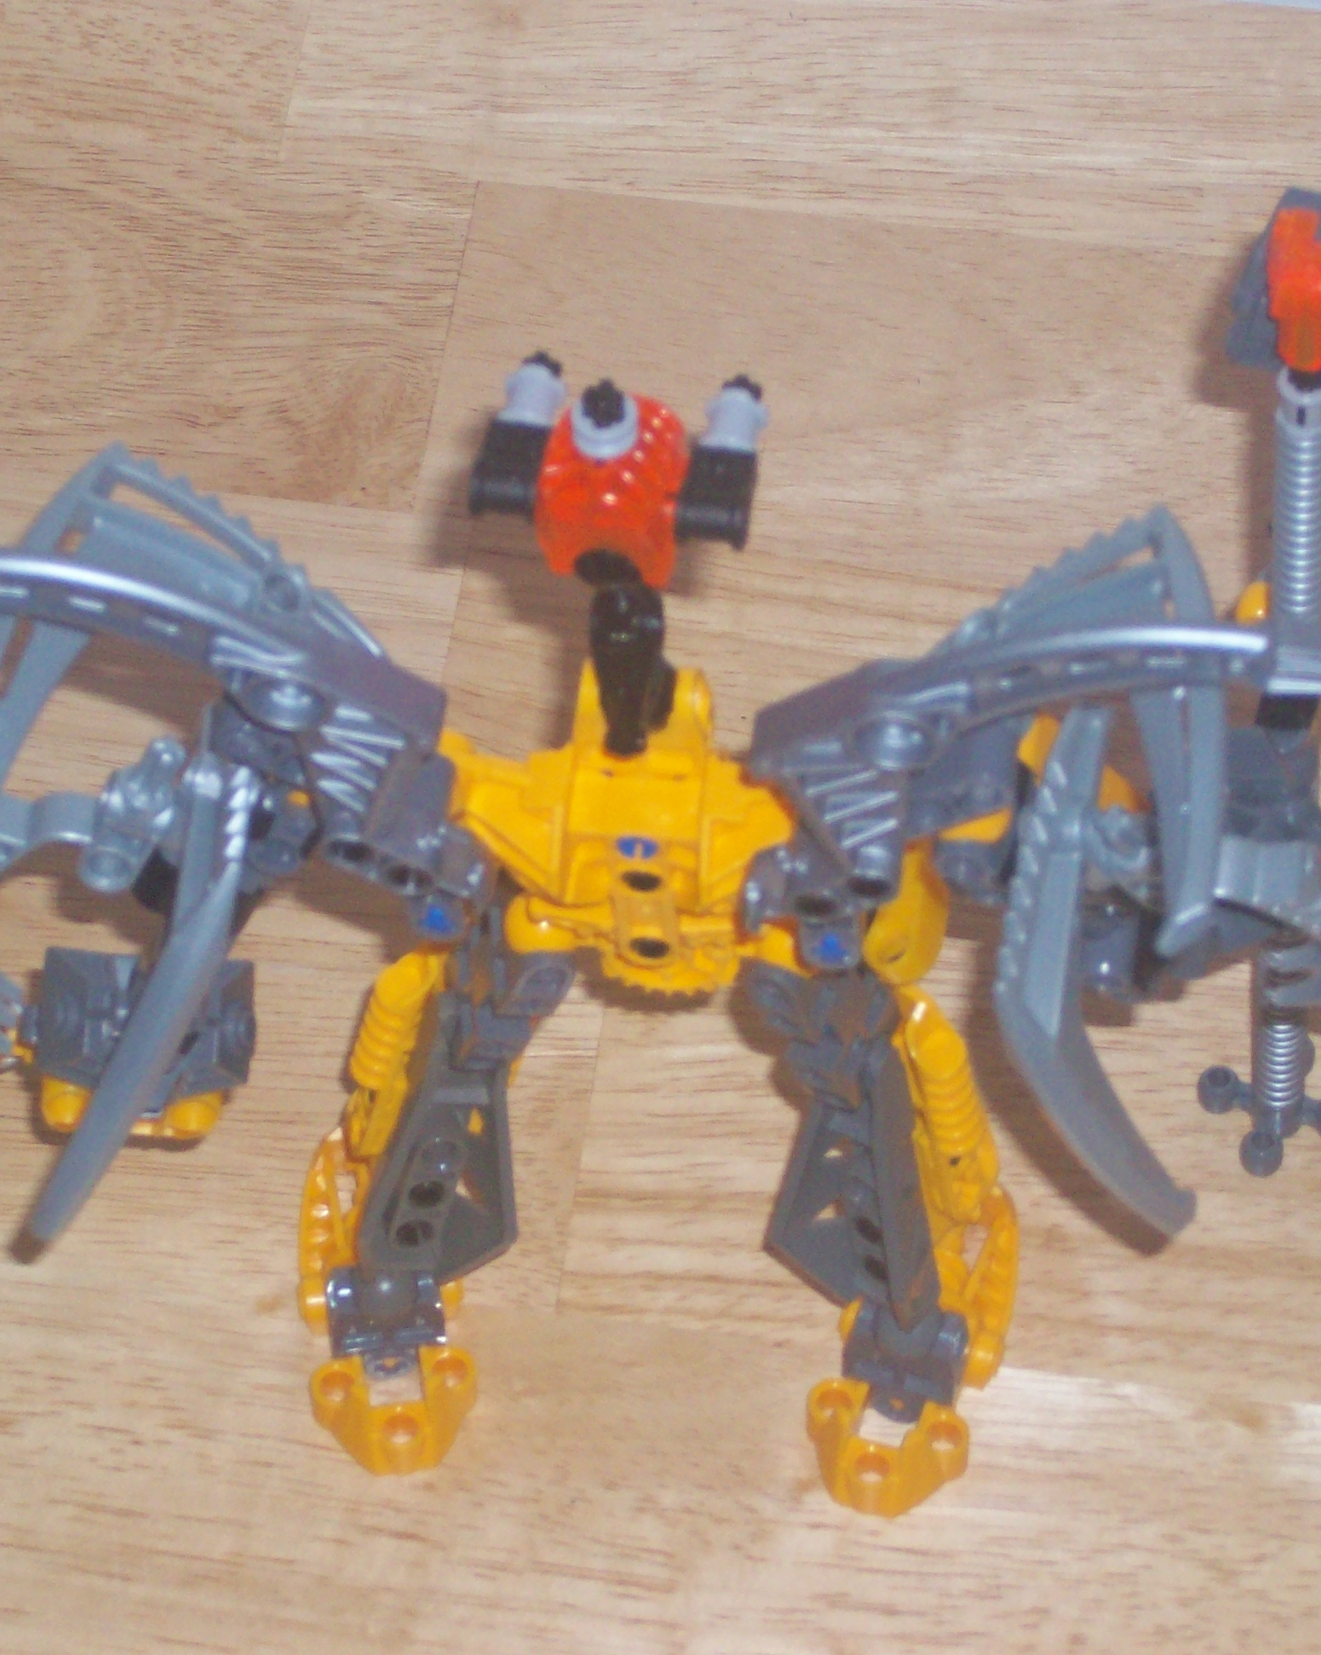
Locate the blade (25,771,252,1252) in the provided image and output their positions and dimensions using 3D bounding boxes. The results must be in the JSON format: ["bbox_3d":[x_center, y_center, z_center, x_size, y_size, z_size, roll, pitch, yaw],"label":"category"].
[{"bbox_3d":[-0.063,0.021,0.809,0.013,0.020,0.068,20,72,0],"label":"blade"}]

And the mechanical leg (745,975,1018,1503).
[{"bbox_3d":[0.030,0.050,0.883,0.034,0.086,0.049,7,57,10],"label":"mechanical leg"}]

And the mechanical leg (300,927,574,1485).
[{"bbox_3d":[-0.031,0.043,0.887,0.035,0.086,0.049,-5,56,-9],"label":"mechanical leg"}]

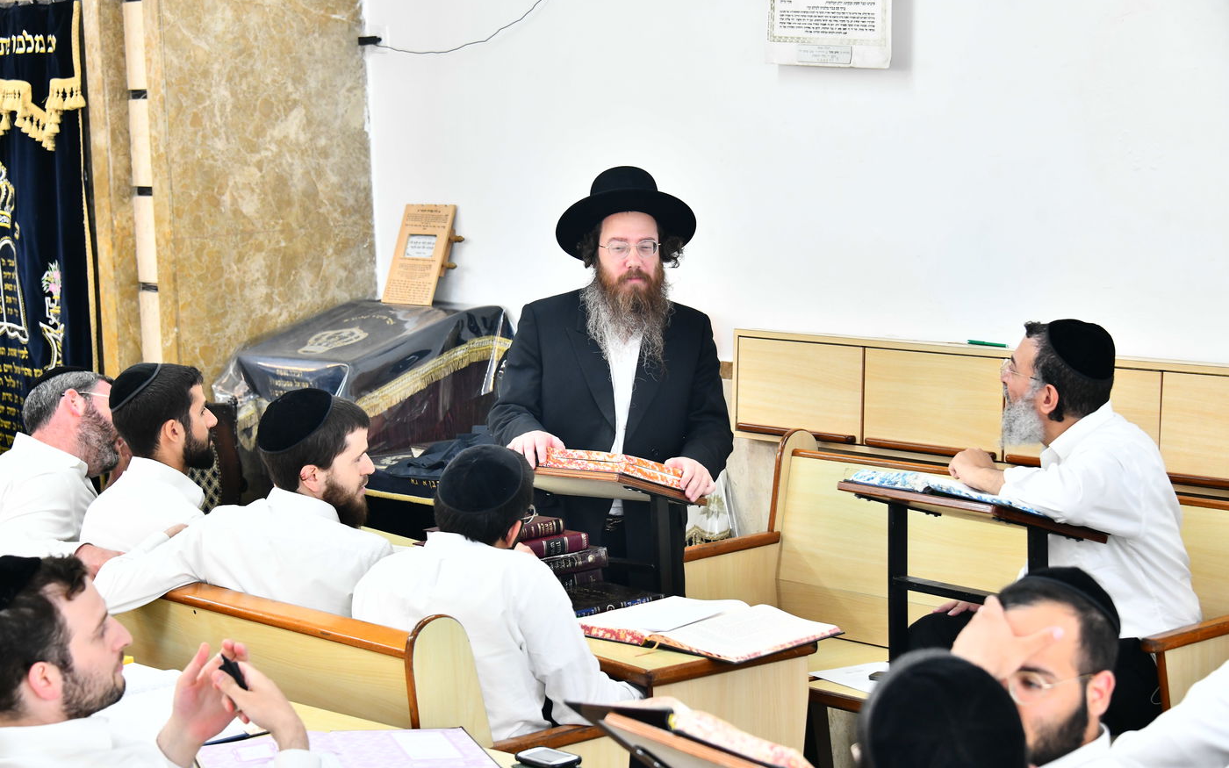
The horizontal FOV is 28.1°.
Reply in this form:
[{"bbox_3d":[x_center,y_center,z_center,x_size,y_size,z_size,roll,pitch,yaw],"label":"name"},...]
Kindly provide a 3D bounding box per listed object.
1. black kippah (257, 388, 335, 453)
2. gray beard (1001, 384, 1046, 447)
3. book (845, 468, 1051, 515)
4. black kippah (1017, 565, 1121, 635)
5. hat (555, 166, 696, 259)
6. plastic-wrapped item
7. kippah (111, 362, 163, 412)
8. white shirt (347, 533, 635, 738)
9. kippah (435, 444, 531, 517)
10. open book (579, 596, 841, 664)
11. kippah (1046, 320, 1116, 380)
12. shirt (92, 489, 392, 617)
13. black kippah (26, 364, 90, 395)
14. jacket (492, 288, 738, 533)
[{"bbox_3d":[-0.608,0.060,4.650,0.165,0.070,0.165,-36,24,-12],"label":"black kippah"},{"bbox_3d":[0.804,0.064,4.850,0.105,0.125,0.130,9,9,19],"label":"gray beard"},{"bbox_3d":[0.735,0.234,5.113,0.290,0.050,0.420,14,-4,-41],"label":"book"},{"bbox_3d":[0.679,0.306,3.580,0.165,0.065,0.165,44,-20,-31],"label":"black kippah"},{"bbox_3d":[0.028,-0.420,5.870,0.335,0.140,0.360,-3,-24,0],"label":"hat"},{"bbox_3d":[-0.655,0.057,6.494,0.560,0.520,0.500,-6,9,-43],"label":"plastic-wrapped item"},{"bbox_3d":[-0.990,0.000,5.050,0.150,0.062,0.150,-45,8,-6],"label":"kippah"},{"bbox_3d":[-0.215,0.478,4.420,0.480,0.540,0.380,5,8,38],"label":"white shirt"},{"bbox_3d":[-0.239,0.151,4.300,0.160,0.065,0.160,-7,44,7],"label":"kippah"},{"bbox_3d":[0.188,0.480,5.010,0.470,0.050,0.370,5,8,38],"label":"open book"},{"bbox_3d":[0.945,-0.072,4.950,0.170,0.075,0.170,39,10,-5],"label":"kippah"},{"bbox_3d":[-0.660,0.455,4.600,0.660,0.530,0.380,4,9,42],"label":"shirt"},{"bbox_3d":[-1.188,-0.010,5.250,0.155,0.060,0.155,-17,-7,-6],"label":"black kippah"},{"bbox_3d":[-0.010,0.140,5.830,0.580,0.740,0.400,-1,7,7],"label":"jacket"}]

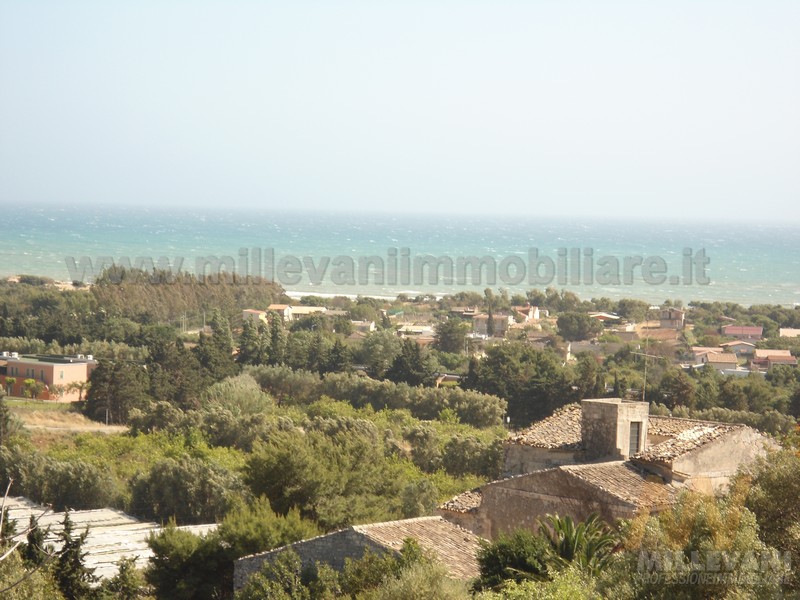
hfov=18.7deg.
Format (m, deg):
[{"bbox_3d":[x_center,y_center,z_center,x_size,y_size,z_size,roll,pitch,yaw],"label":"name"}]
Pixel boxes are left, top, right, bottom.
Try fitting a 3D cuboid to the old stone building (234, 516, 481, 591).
[{"bbox_3d":[-0.140,12.120,104.340,13.520,5.200,5.900,3,3,40],"label":"old stone building"}]

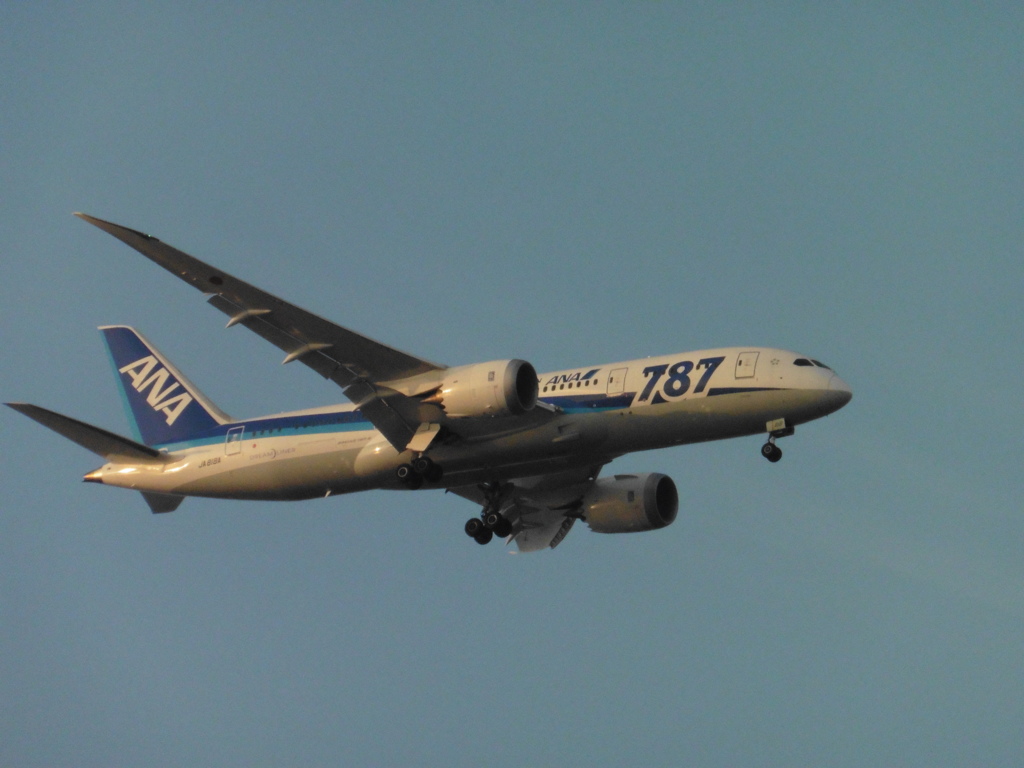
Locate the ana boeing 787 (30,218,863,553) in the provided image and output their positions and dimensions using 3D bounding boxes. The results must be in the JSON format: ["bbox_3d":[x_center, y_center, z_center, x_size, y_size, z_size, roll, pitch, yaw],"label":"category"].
[{"bbox_3d":[-3.410,0.256,669.752,56.700,17.100,60.100,-9,-26,26],"label":"ana boeing 787"}]

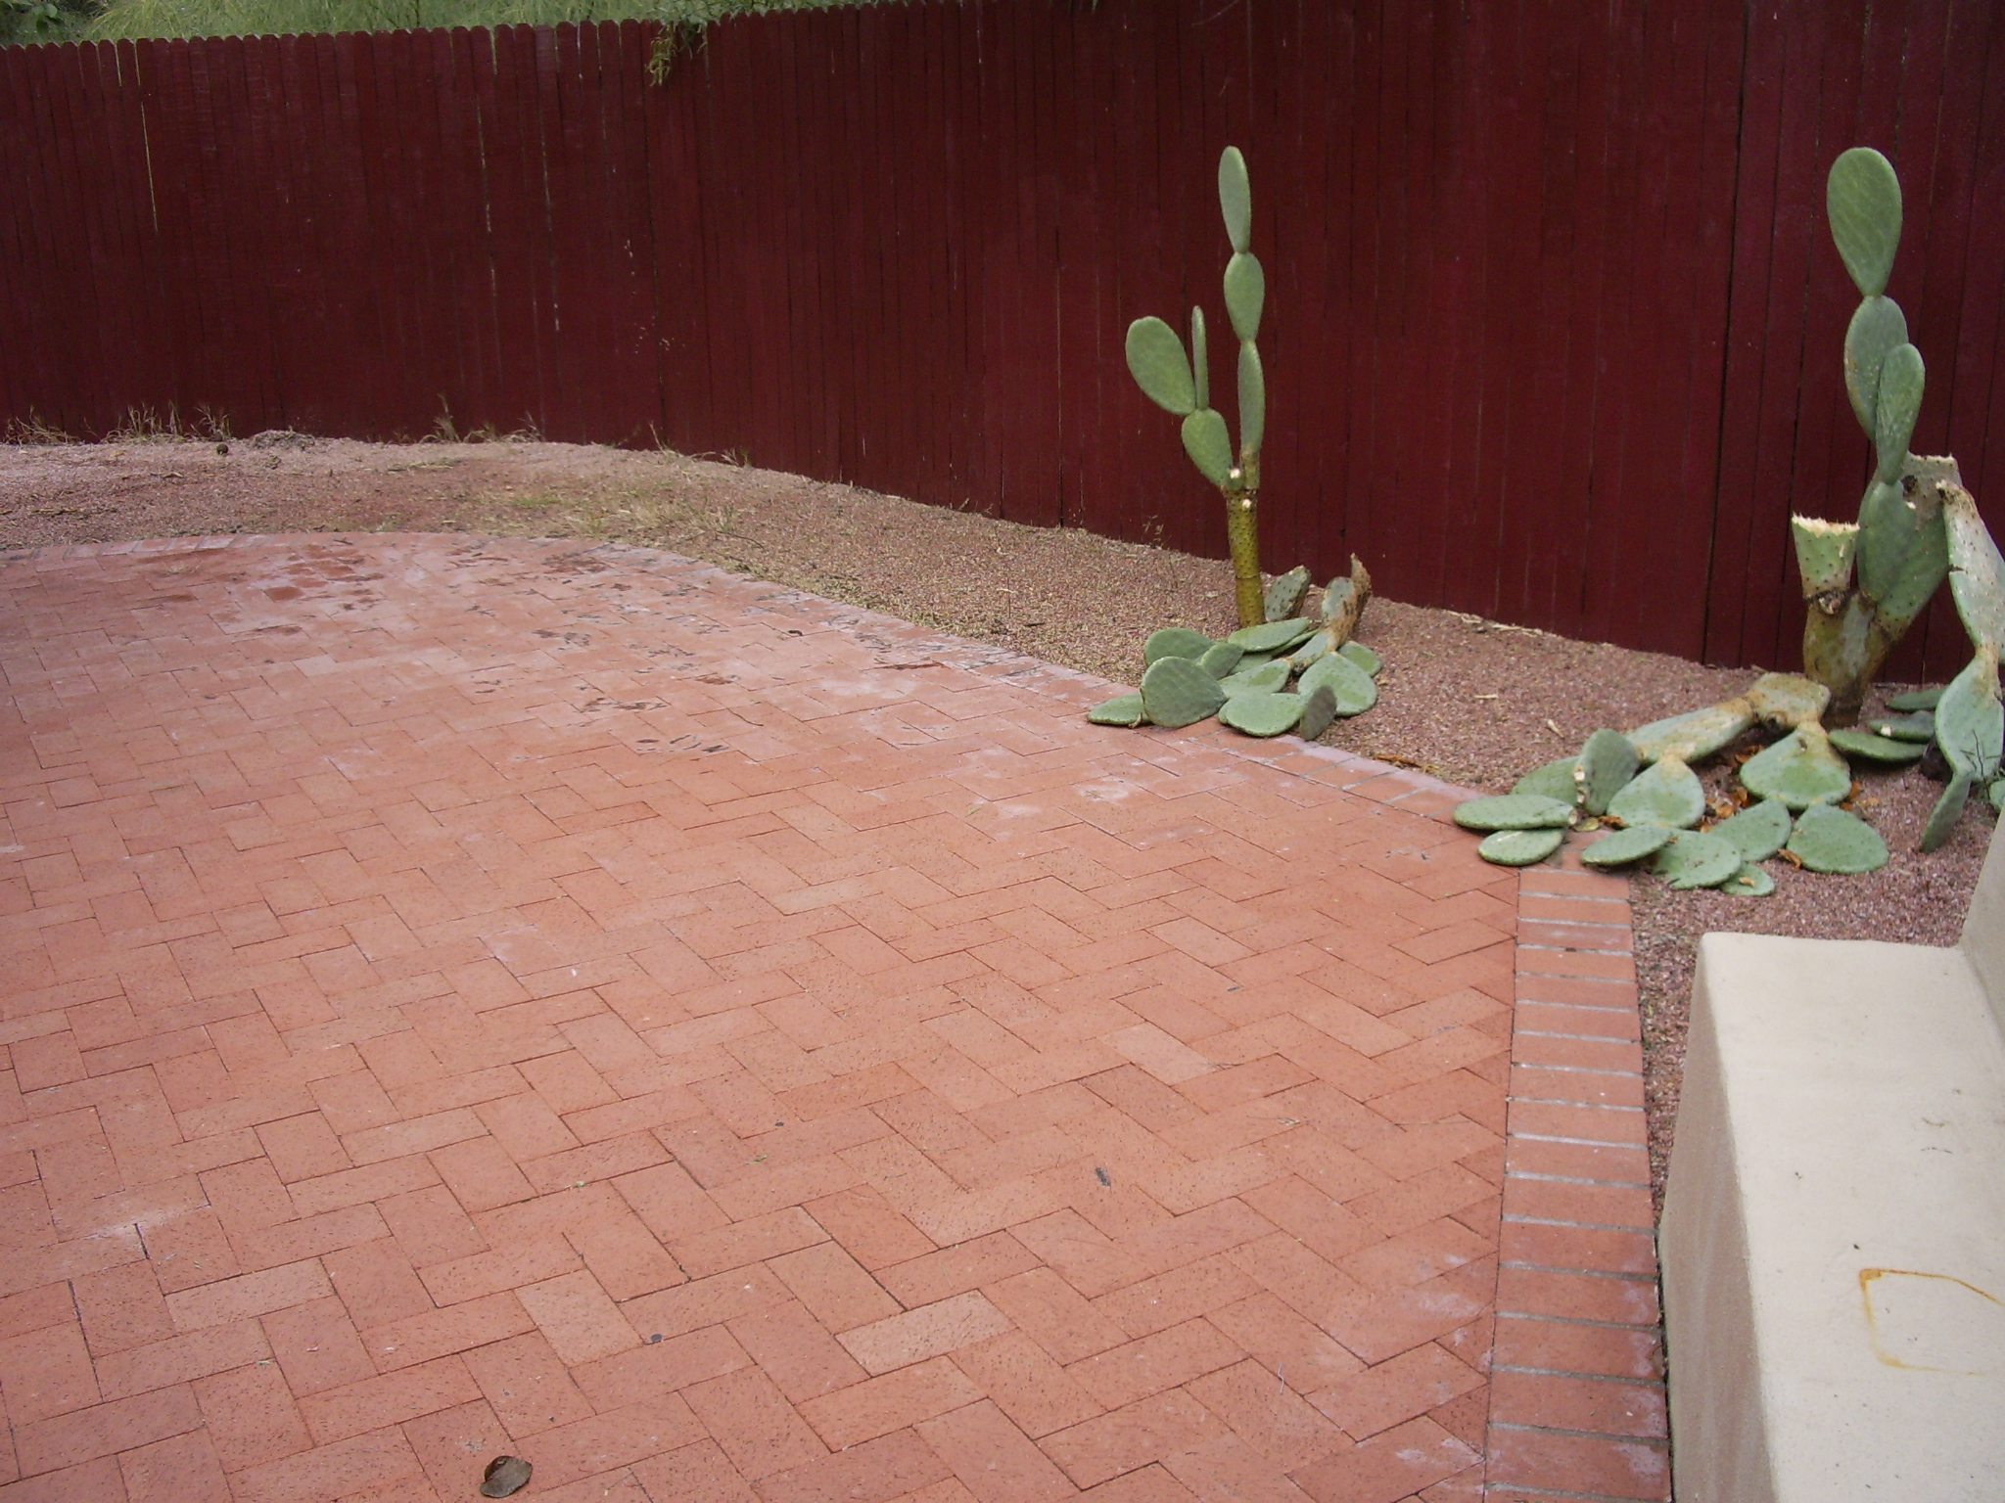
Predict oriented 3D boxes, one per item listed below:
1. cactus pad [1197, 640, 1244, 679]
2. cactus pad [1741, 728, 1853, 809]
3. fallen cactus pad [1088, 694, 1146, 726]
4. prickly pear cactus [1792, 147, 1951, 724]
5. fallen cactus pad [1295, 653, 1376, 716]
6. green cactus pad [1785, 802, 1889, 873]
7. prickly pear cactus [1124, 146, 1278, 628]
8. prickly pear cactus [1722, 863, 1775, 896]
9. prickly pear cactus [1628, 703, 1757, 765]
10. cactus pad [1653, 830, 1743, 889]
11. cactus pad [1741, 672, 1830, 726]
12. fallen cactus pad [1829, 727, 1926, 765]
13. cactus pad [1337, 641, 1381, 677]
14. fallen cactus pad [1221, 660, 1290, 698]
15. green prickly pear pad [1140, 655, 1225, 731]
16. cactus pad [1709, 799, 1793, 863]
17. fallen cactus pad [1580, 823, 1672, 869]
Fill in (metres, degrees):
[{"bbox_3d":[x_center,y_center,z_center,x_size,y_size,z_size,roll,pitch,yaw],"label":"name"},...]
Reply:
[{"bbox_3d":[0.526,-0.214,4.937,0.150,0.100,0.035,-36,-18,-3],"label":"cactus pad"},{"bbox_3d":[1.613,0.032,4.120,0.210,0.040,0.250,7,40,23],"label":"cactus pad"},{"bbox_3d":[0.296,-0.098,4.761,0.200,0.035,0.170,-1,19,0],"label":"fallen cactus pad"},{"bbox_3d":[1.912,-0.659,4.471,0.350,1.300,0.270,-1,18,0],"label":"prickly pear cactus"},{"bbox_3d":[0.796,-0.158,4.812,0.180,0.035,0.240,-1,39,0],"label":"fallen cactus pad"},{"bbox_3d":[1.593,0.173,3.863,0.195,0.060,0.230,-5,18,-12],"label":"green cactus pad"},{"bbox_3d":[0.505,-0.919,5.268,0.350,1.280,0.220,-1,18,0],"label":"prickly pear cactus"},{"bbox_3d":[1.381,0.235,3.749,0.110,0.030,0.140,-14,22,-33],"label":"prickly pear cactus"},{"bbox_3d":[1.471,-0.038,4.322,0.290,0.050,0.120,-20,23,-12],"label":"prickly pear cactus"},{"bbox_3d":[1.296,0.203,3.782,0.170,0.035,0.230,6,22,21],"label":"cactus pad"},{"bbox_3d":[1.771,-0.112,4.566,0.195,0.120,0.130,-1,18,0],"label":"cactus pad"},{"bbox_3d":[1.893,-0.004,4.395,0.225,0.050,0.140,7,20,24],"label":"fallen cactus pad"},{"bbox_3d":[0.904,-0.240,5.155,0.125,0.045,0.190,-5,18,-11],"label":"cactus pad"},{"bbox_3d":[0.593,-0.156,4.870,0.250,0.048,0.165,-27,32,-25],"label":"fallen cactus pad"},{"bbox_3d":[0.424,-0.136,4.709,0.200,0.170,0.040,2,-6,5],"label":"green prickly pear pad"},{"bbox_3d":[1.438,0.162,3.888,0.220,0.060,0.145,-16,23,-38],"label":"cactus pad"},{"bbox_3d":[1.193,0.181,3.874,0.155,0.042,0.245,2,17,41],"label":"fallen cactus pad"}]

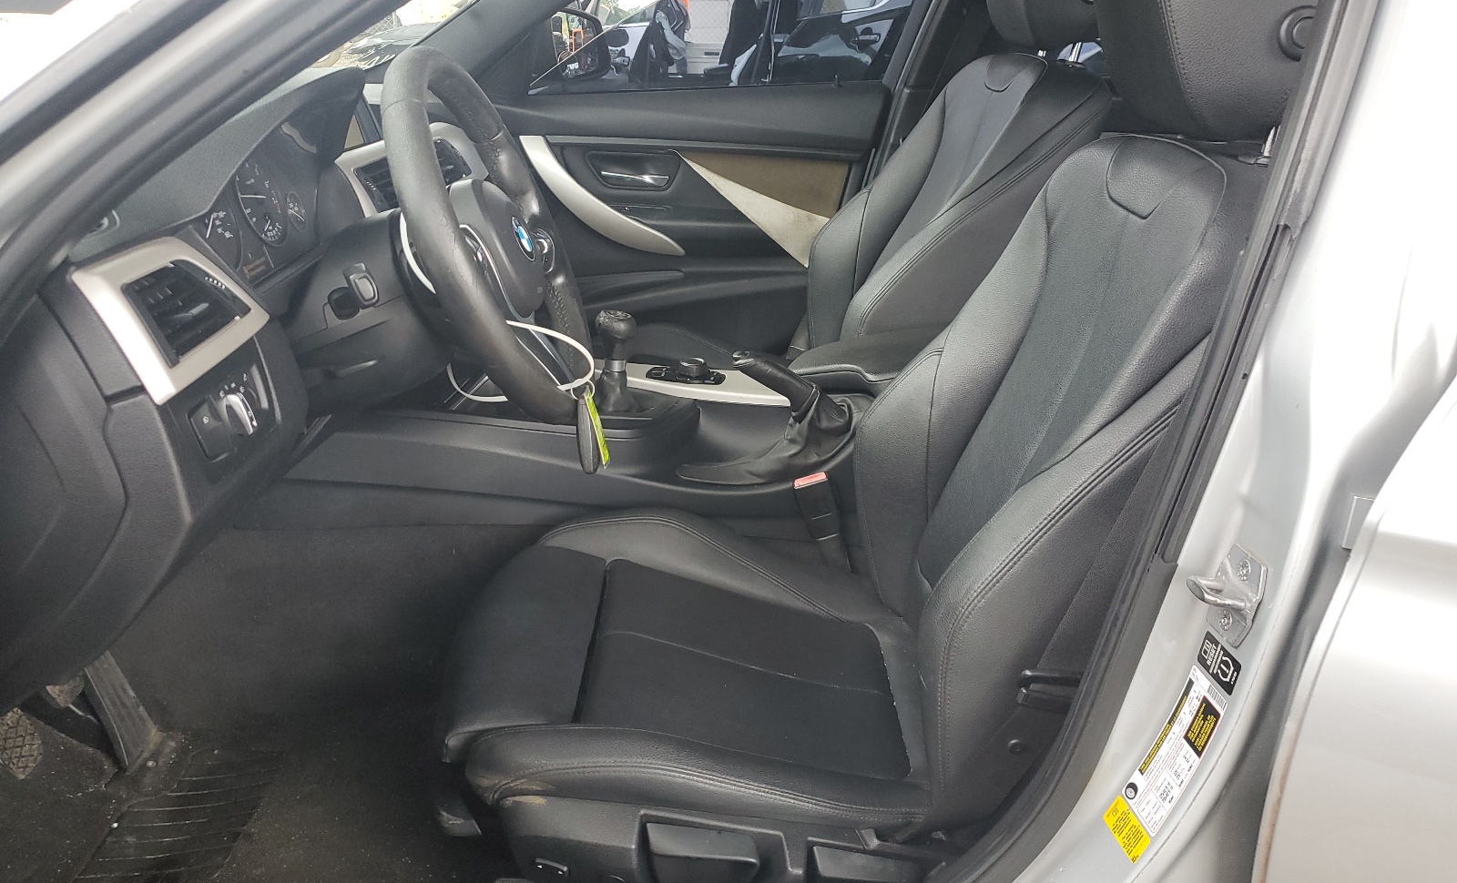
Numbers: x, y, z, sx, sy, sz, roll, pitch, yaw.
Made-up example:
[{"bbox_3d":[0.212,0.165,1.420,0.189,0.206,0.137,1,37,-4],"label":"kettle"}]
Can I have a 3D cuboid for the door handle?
[{"bbox_3d":[-0.175,-0.486,2.030,0.132,0.034,0.028,0,22,0],"label":"door handle"}]

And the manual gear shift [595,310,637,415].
[{"bbox_3d":[-0.146,-0.106,1.428,0.053,0.125,0.053,0,22,0],"label":"manual gear shift"}]

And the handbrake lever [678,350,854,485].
[{"bbox_3d":[0.047,-0.030,1.399,0.220,0.158,0.070,0,22,0],"label":"handbrake lever"}]

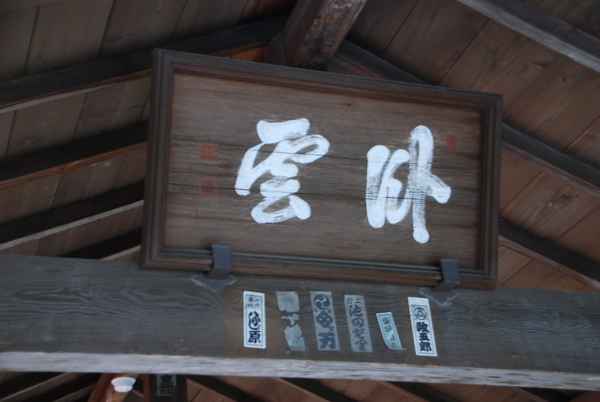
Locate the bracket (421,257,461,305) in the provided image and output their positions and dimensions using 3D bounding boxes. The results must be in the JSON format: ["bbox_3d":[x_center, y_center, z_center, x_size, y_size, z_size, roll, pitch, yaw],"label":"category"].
[{"bbox_3d":[0.382,0.214,3.044,0.119,0.107,0.066,5,-28,-21],"label":"bracket"}]

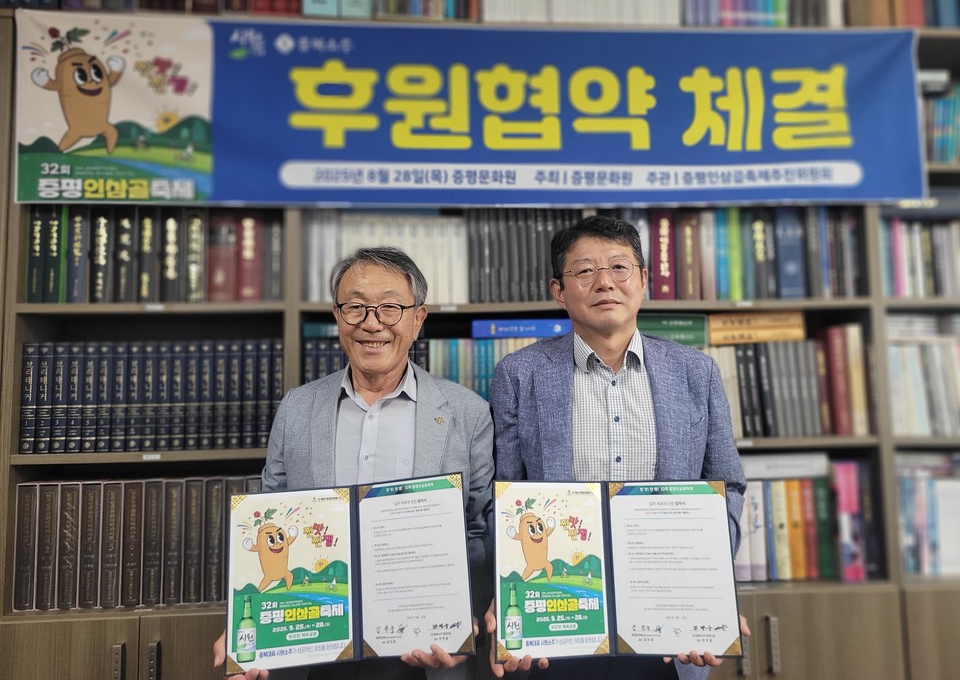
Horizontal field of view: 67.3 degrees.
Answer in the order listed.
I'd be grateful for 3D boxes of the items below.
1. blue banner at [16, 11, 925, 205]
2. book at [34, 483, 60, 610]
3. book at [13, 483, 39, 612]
[{"bbox_3d":[0.028,-0.629,1.983,2.505,0.515,0.020,-1,-5,-4],"label":"blue banner"},{"bbox_3d":[-1.116,0.538,1.961,0.053,0.319,0.230,-1,-5,-4],"label":"book"},{"bbox_3d":[-1.169,0.539,1.957,0.052,0.319,0.230,-1,-5,-4],"label":"book"}]

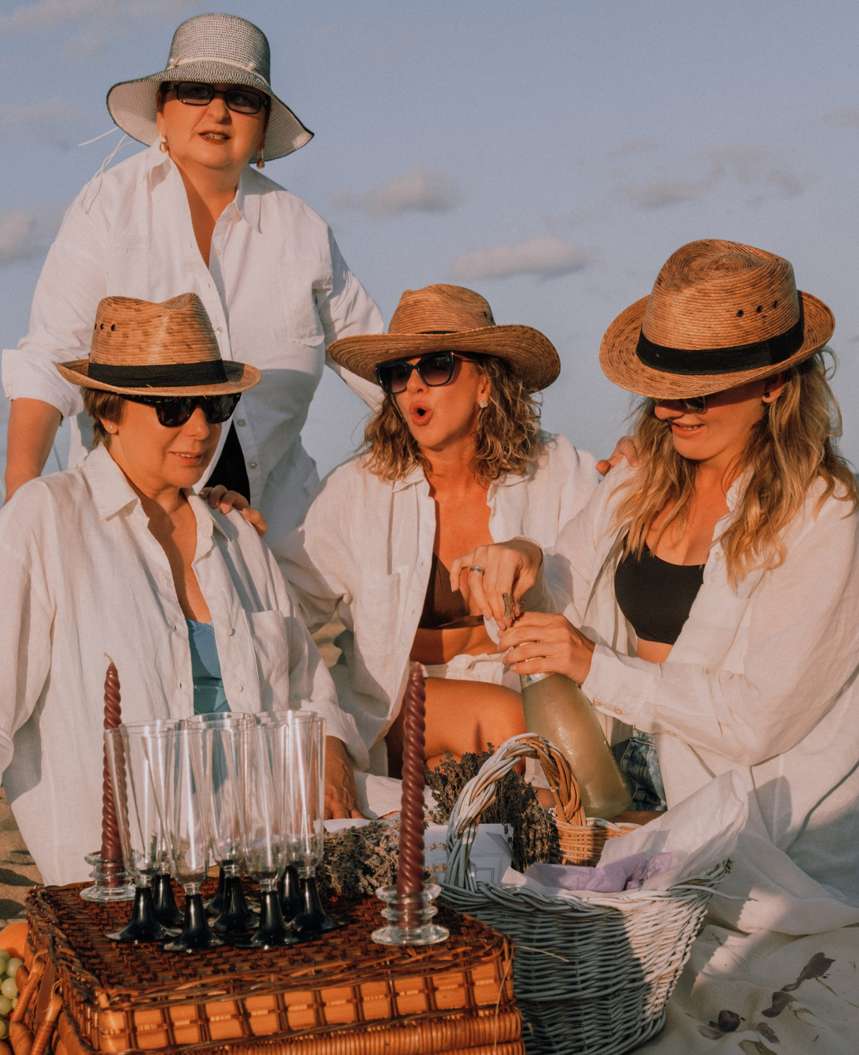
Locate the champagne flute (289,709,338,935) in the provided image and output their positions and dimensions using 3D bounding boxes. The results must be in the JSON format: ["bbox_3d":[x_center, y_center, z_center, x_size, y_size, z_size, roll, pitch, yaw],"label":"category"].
[{"bbox_3d":[-0.114,0.274,1.445,0.066,0.183,0.066,-4,1,0],"label":"champagne flute"}]

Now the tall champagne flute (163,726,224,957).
[{"bbox_3d":[-0.214,0.274,1.392,0.066,0.183,0.066,-4,1,0],"label":"tall champagne flute"}]

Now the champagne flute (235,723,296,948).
[{"bbox_3d":[-0.146,0.274,1.399,0.066,0.183,0.066,-4,1,0],"label":"champagne flute"}]

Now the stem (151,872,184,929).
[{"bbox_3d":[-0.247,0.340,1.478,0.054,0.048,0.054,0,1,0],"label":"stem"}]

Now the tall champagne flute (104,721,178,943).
[{"bbox_3d":[-0.258,0.274,1.415,0.066,0.183,0.066,-1,1,0],"label":"tall champagne flute"}]

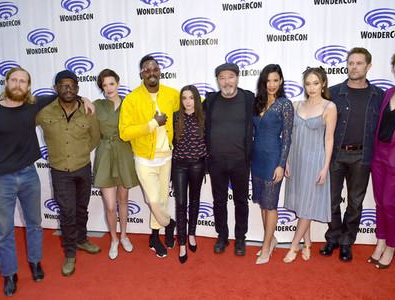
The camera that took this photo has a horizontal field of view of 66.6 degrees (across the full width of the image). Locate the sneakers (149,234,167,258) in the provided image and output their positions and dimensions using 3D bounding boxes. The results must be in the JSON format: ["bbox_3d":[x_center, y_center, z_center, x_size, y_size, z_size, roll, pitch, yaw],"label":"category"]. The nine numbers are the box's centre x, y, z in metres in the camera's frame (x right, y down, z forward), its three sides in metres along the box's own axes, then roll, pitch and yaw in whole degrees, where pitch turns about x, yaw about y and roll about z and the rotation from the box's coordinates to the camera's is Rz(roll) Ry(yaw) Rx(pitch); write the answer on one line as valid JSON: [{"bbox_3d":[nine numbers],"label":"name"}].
[{"bbox_3d":[-0.394,0.914,2.960,0.100,0.180,0.285,-6,11,-27],"label":"sneakers"}]

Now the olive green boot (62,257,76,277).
[{"bbox_3d":[-1.164,1.014,2.738,0.110,0.130,0.295,-4,10,-15],"label":"olive green boot"}]

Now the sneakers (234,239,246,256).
[{"bbox_3d":[0.427,0.924,2.983,0.105,0.120,0.285,0,10,8],"label":"sneakers"}]

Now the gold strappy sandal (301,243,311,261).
[{"bbox_3d":[1.036,0.937,2.835,0.085,0.120,0.210,3,10,23],"label":"gold strappy sandal"}]

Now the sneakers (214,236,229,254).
[{"bbox_3d":[0.263,0.920,3.028,0.105,0.120,0.285,3,10,22],"label":"sneakers"}]

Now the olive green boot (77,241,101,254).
[{"bbox_3d":[-1.111,0.957,3.092,0.295,0.125,0.110,5,11,33],"label":"olive green boot"}]

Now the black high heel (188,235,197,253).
[{"bbox_3d":[-0.048,0.924,3.025,0.080,0.125,0.215,-2,10,-7],"label":"black high heel"}]

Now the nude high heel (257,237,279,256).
[{"bbox_3d":[0.679,0.940,2.935,0.235,0.140,0.080,-5,10,-25],"label":"nude high heel"}]

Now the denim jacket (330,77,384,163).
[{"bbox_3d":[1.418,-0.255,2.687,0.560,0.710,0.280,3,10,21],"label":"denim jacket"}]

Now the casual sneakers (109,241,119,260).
[{"bbox_3d":[-0.827,0.982,3.002,0.095,0.095,0.265,-2,9,-6],"label":"casual sneakers"}]

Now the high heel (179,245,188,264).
[{"bbox_3d":[-0.137,0.972,2.871,0.080,0.130,0.220,-1,9,-2],"label":"high heel"}]

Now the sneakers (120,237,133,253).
[{"bbox_3d":[-0.737,0.961,3.117,0.095,0.095,0.265,-6,10,-26],"label":"sneakers"}]

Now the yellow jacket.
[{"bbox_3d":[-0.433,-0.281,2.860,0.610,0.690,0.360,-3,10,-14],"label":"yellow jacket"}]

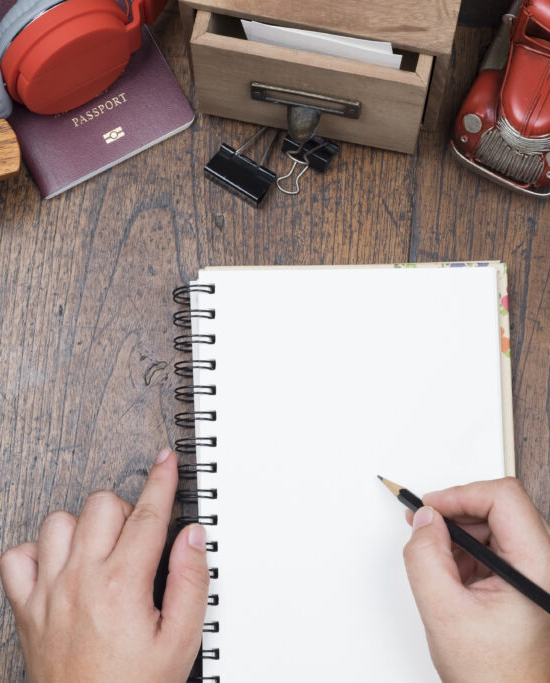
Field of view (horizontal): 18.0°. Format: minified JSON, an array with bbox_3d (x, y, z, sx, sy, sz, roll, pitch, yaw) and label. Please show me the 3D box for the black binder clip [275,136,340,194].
[{"bbox_3d":[0.014,-0.092,0.878,0.026,0.019,0.034,30,79,6],"label":"black binder clip"}]

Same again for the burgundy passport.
[{"bbox_3d":[-0.108,-0.146,0.895,0.088,0.006,0.125,-28,80,-6],"label":"burgundy passport"}]

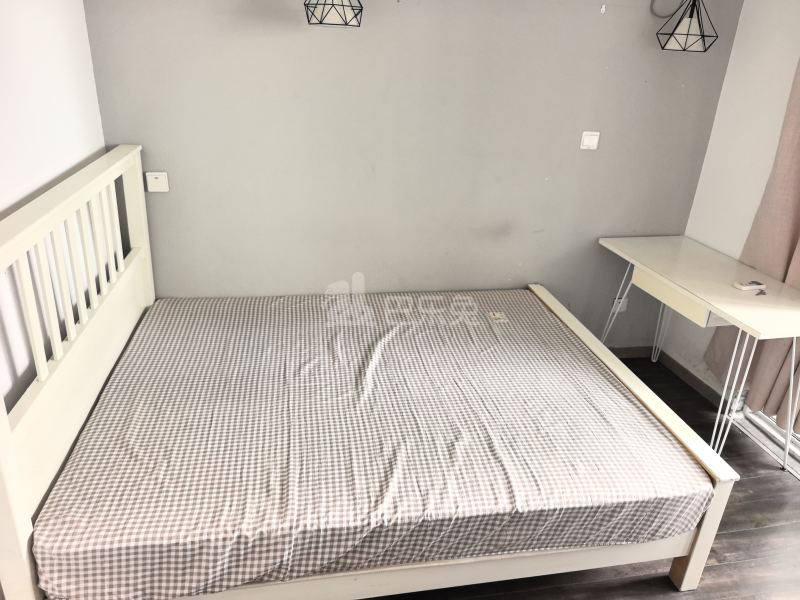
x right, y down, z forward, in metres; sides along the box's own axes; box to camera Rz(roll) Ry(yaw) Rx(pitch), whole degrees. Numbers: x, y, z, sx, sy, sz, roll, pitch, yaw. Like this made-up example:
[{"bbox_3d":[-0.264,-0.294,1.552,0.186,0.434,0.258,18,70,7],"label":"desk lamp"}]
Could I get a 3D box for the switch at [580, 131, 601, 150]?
[{"bbox_3d":[0.927,-0.773,2.699,0.086,0.086,0.011,-2,25,-10],"label":"switch"}]

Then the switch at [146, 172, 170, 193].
[{"bbox_3d":[-1.061,-0.515,2.434,0.086,0.086,0.011,-2,25,-10],"label":"switch"}]

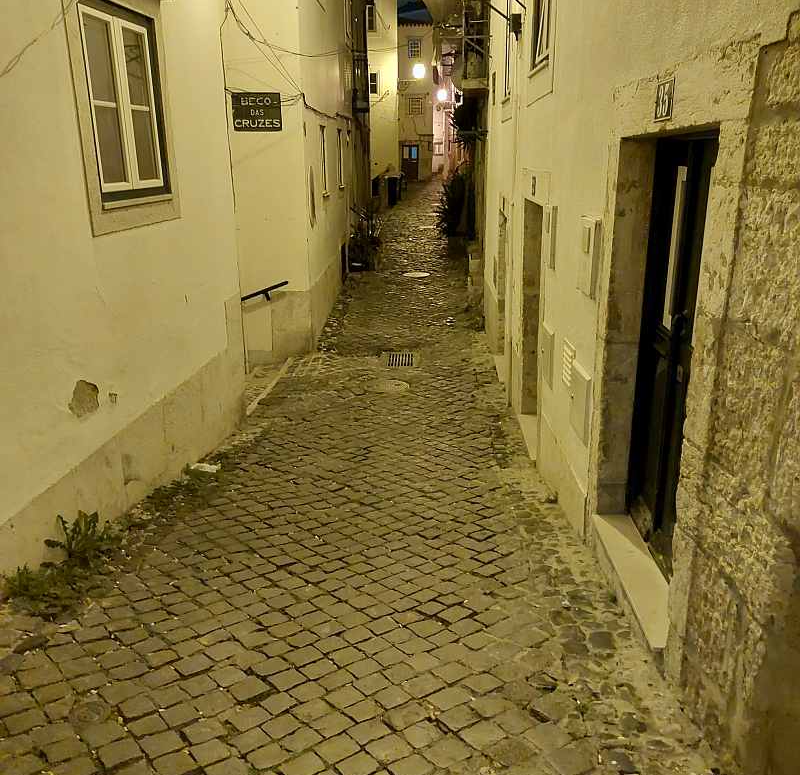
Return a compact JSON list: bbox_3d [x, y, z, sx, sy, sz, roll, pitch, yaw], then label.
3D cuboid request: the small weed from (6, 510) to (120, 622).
[{"bbox_3d":[-1.668,0.822,4.255,0.500,0.240,0.850,2,15,7],"label":"small weed"}]

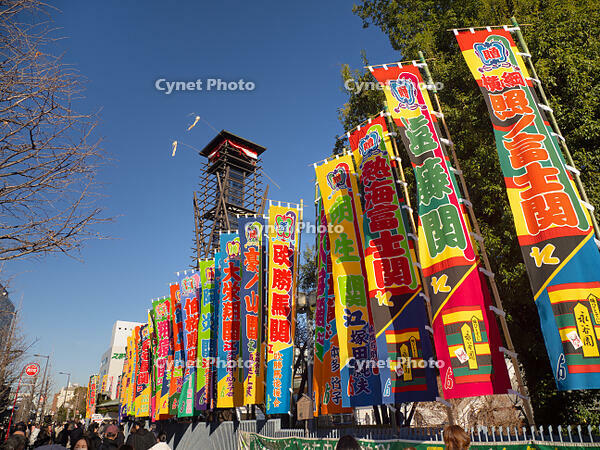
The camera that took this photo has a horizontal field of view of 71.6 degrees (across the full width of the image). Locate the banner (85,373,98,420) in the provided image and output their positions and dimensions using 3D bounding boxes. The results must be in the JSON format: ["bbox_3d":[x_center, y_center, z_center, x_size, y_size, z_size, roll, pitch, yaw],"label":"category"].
[{"bbox_3d":[-27.285,22.534,54.711,0.900,5.300,0.100,6,-26,-18],"label":"banner"}]

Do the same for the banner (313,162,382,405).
[{"bbox_3d":[0.961,0.899,8.814,0.920,5.420,0.220,-20,-29,32],"label":"banner"}]

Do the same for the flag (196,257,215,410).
[{"bbox_3d":[-3.419,3.858,15.326,0.900,5.350,0.180,-10,-26,15],"label":"flag"}]

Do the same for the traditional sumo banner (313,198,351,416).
[{"bbox_3d":[0.820,1.600,10.000,0.900,5.350,0.200,-5,-25,12],"label":"traditional sumo banner"}]

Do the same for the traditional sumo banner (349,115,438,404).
[{"bbox_3d":[1.570,0.354,7.695,0.920,5.420,0.200,-18,-28,30],"label":"traditional sumo banner"}]

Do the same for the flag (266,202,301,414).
[{"bbox_3d":[-0.479,1.950,10.843,0.880,5.420,0.250,-6,-24,13],"label":"flag"}]

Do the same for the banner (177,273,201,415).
[{"bbox_3d":[-4.218,4.380,15.897,0.900,5.350,0.180,-11,-26,10],"label":"banner"}]

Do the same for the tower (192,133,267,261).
[{"bbox_3d":[-3.586,2.639,21.504,3.000,16.000,3.000,19,-32,-41],"label":"tower"}]

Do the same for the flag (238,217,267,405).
[{"bbox_3d":[-1.352,2.231,11.964,0.880,5.420,0.250,-13,-25,20],"label":"flag"}]

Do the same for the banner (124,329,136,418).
[{"bbox_3d":[-10.973,9.568,27.105,0.900,5.300,0.100,5,-26,-15],"label":"banner"}]

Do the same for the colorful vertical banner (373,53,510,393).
[{"bbox_3d":[1.980,-0.314,6.335,0.900,5.350,0.200,-4,-24,-7],"label":"colorful vertical banner"}]

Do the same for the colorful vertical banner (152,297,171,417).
[{"bbox_3d":[-6.401,6.107,19.524,0.900,5.350,0.180,-10,-25,0],"label":"colorful vertical banner"}]

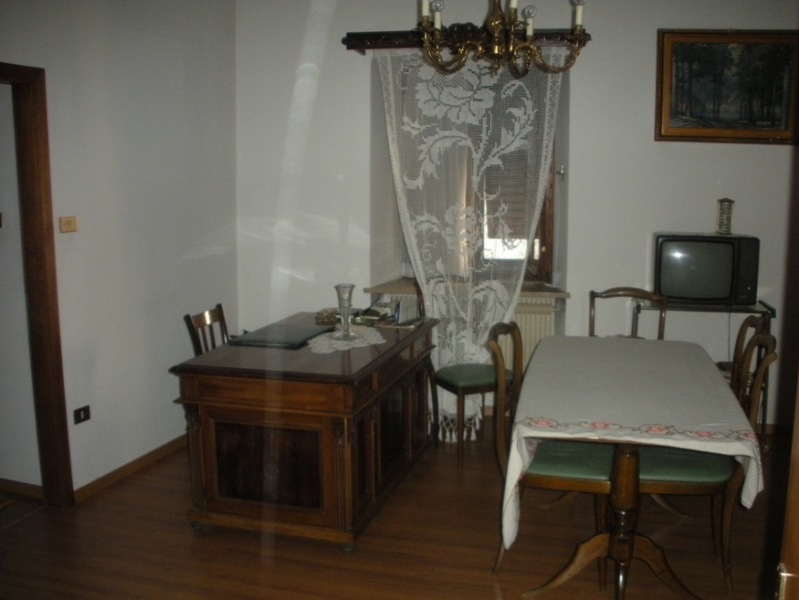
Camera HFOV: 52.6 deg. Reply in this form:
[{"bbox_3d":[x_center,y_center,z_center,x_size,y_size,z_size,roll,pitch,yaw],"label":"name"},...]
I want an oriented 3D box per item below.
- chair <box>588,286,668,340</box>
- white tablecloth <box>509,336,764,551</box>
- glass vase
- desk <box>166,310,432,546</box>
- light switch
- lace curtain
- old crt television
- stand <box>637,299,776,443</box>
[{"bbox_3d":[1.282,0.439,4.657,0.450,0.930,0.500,3,10,23],"label":"chair"},{"bbox_3d":[0.952,0.540,3.430,0.820,0.445,1.580,2,9,14],"label":"white tablecloth"},{"bbox_3d":[-0.284,0.055,4.218,0.115,0.286,0.115,0,9,0],"label":"glass vase"},{"bbox_3d":[-0.388,0.588,4.240,0.860,0.785,1.470,2,9,16],"label":"desk"},{"bbox_3d":[-1.588,-0.362,3.884,0.015,0.080,0.120,3,9,17],"label":"light switch"},{"bbox_3d":[0.431,-0.306,4.904,1.120,2.340,0.200,1,9,9],"label":"lace curtain"},{"bbox_3d":[1.806,-0.178,4.814,0.575,0.400,0.370,2,9,15],"label":"old crt television"},{"bbox_3d":[1.806,0.447,4.871,0.740,0.840,0.420,2,9,15],"label":"stand"}]

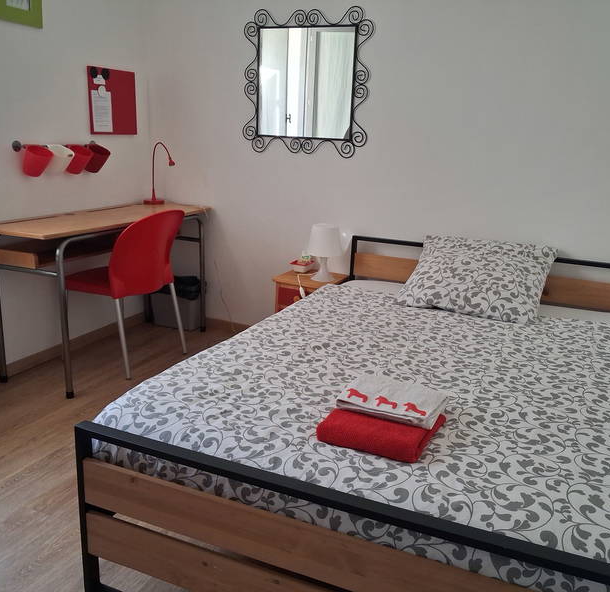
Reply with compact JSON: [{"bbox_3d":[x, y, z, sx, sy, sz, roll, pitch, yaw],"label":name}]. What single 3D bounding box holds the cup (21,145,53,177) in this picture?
[{"bbox_3d":[-1.279,-0.637,2.930,0.125,0.118,0.125,37,24,11],"label":"cup"}]

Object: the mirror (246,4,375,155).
[{"bbox_3d":[-0.001,-1.133,3.293,0.734,0.749,0.025,9,16,22],"label":"mirror"}]

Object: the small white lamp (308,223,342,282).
[{"bbox_3d":[0.106,-0.227,3.271,0.186,0.290,0.186,2,15,-1],"label":"small white lamp"}]

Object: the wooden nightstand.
[{"bbox_3d":[0.029,0.121,3.413,0.316,0.461,0.330,9,16,22],"label":"wooden nightstand"}]

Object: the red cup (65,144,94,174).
[{"bbox_3d":[-1.174,-0.697,3.170,0.125,0.118,0.125,37,24,11],"label":"red cup"}]

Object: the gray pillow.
[{"bbox_3d":[0.788,-0.090,2.848,0.640,0.150,0.520,9,43,22],"label":"gray pillow"}]

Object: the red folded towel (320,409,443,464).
[{"bbox_3d":[0.206,0.329,1.603,0.282,0.055,0.251,9,16,22],"label":"red folded towel"}]

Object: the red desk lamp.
[{"bbox_3d":[-0.877,-0.742,3.716,0.222,0.368,0.115,11,17,28],"label":"red desk lamp"}]

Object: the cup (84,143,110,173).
[{"bbox_3d":[-1.121,-0.728,3.291,0.125,0.118,0.125,37,24,11],"label":"cup"}]

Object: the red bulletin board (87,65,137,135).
[{"bbox_3d":[-1.065,-1.075,3.428,0.015,0.345,0.387,9,16,22],"label":"red bulletin board"}]

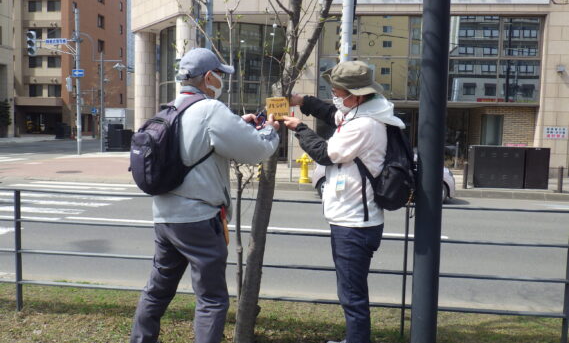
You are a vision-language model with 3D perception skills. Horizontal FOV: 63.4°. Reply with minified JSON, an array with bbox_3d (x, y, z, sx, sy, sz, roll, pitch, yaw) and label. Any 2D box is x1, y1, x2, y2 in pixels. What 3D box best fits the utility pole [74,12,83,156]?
[{"bbox_3d":[-10.460,-4.524,23.425,0.210,7.341,0.210,2,4,6],"label":"utility pole"}]

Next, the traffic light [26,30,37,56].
[{"bbox_3d":[-12.906,-6.520,23.500,0.380,1.250,0.380,1,4,-3],"label":"traffic light"}]

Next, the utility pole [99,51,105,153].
[{"bbox_3d":[-10.405,-3.911,26.187,0.140,5.683,0.140,2,4,6],"label":"utility pole"}]

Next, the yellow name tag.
[{"bbox_3d":[-0.037,-0.342,2.530,0.126,0.124,0.015,1,4,0],"label":"yellow name tag"}]

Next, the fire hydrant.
[{"bbox_3d":[0.598,-0.088,13.267,0.490,0.873,0.360,1,4,-3],"label":"fire hydrant"}]

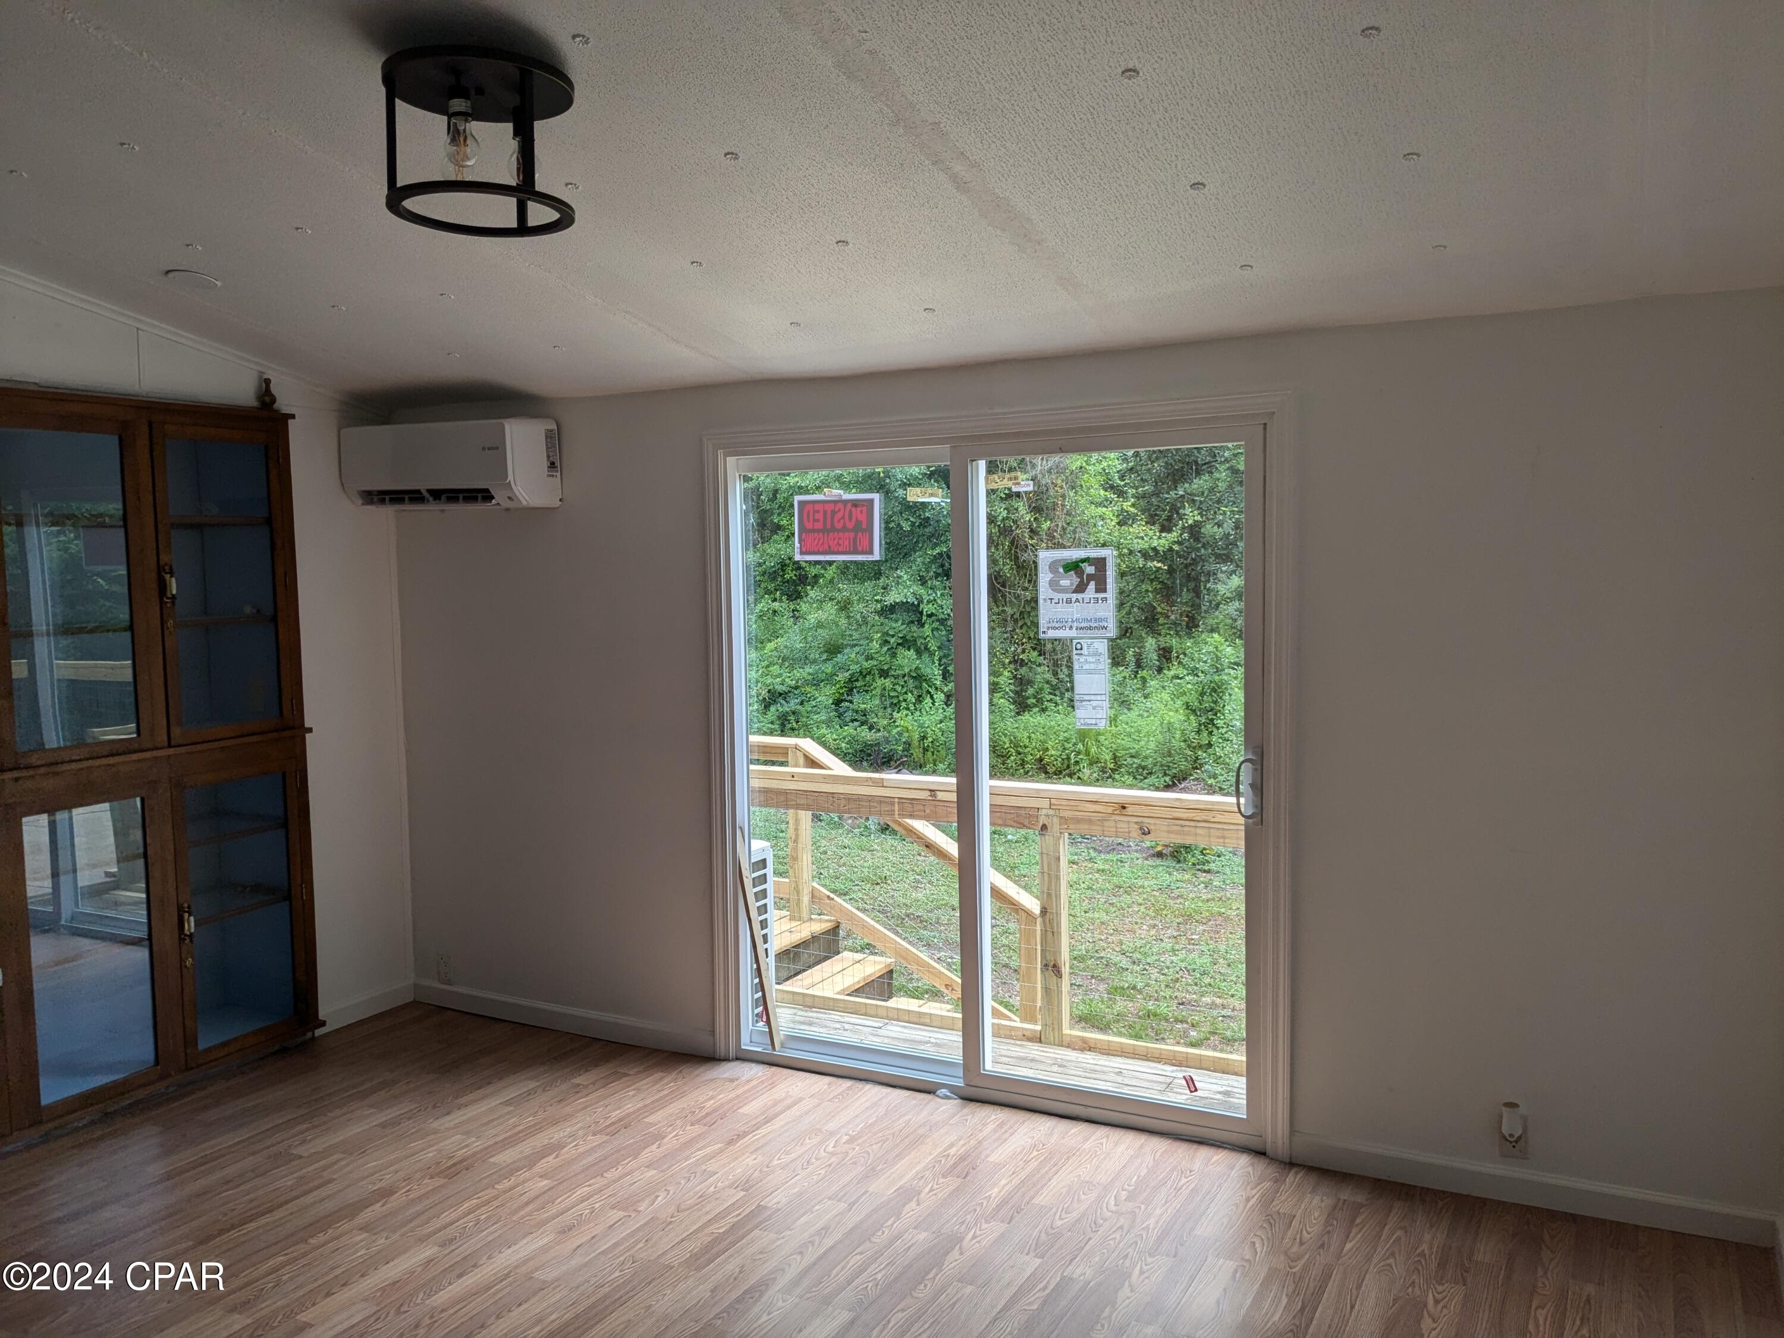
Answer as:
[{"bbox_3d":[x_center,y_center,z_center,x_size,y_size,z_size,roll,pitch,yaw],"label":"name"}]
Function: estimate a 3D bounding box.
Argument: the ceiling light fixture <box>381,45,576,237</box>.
[{"bbox_3d":[-0.747,-0.947,2.535,0.332,0.243,0.332,-1,4,0],"label":"ceiling light fixture"}]

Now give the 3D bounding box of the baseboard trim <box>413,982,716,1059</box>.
[{"bbox_3d":[-1.192,1.231,4.946,1.407,0.082,0.014,1,5,28],"label":"baseboard trim"}]

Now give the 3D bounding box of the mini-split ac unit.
[{"bbox_3d":[-1.542,-0.706,4.858,0.817,0.290,0.220,1,5,28],"label":"mini-split ac unit"}]

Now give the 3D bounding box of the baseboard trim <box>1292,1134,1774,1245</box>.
[{"bbox_3d":[1.550,1.291,3.468,1.091,0.082,0.014,1,5,28],"label":"baseboard trim"}]

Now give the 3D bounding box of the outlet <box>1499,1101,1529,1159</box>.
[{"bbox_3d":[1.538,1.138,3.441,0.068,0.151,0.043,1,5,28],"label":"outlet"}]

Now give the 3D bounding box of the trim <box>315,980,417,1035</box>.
[{"bbox_3d":[-1.917,1.233,5.088,0.014,0.082,0.435,1,5,28],"label":"trim"}]

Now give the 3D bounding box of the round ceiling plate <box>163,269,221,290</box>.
[{"bbox_3d":[-1.960,-1.085,3.899,0.144,0.012,0.144,5,-6,1],"label":"round ceiling plate"}]

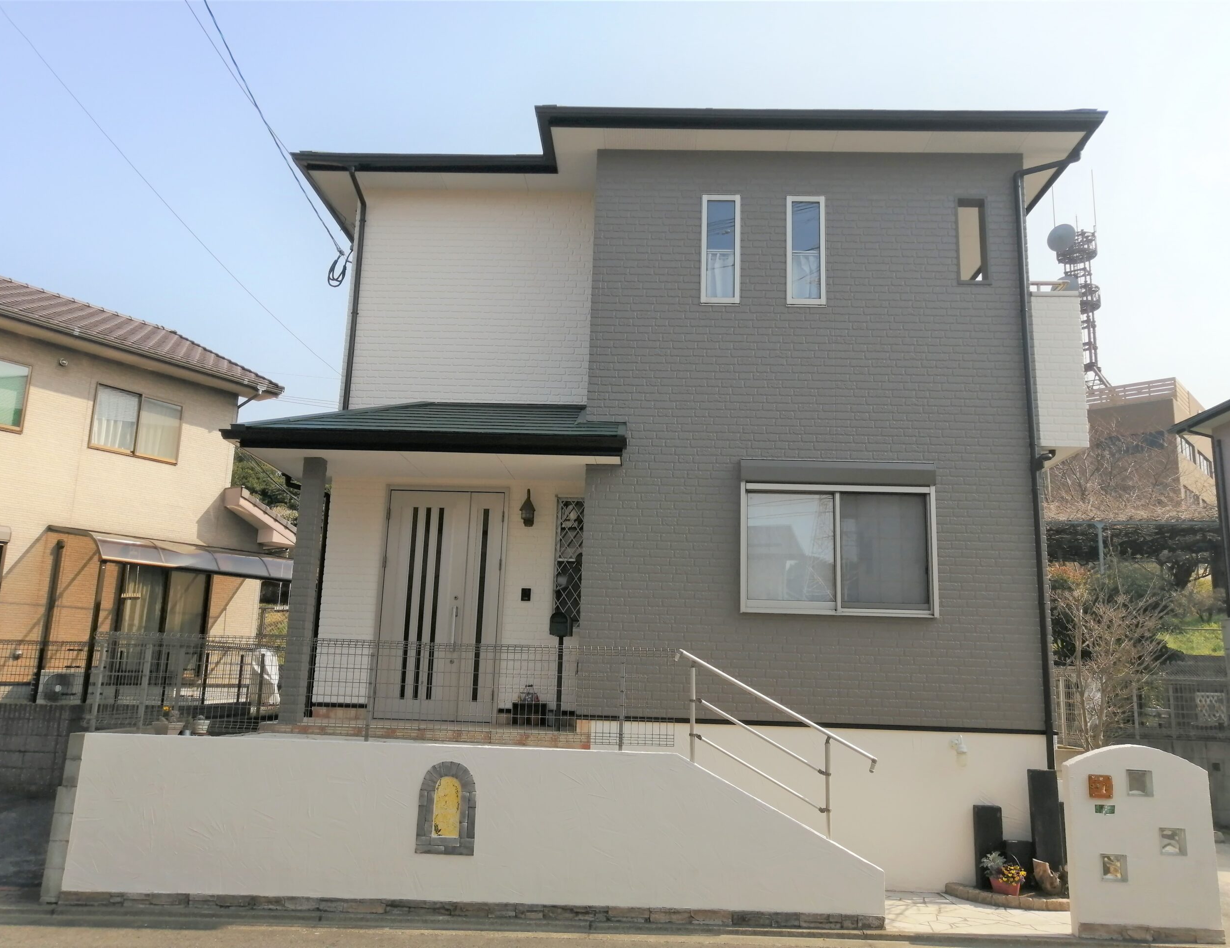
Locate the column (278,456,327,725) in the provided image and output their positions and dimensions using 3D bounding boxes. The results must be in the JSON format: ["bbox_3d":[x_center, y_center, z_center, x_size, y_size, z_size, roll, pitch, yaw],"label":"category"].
[{"bbox_3d":[-2.953,1.091,9.380,0.175,2.510,0.170,1,-11,2],"label":"column"}]

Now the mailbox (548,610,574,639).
[{"bbox_3d":[-0.517,1.463,9.534,0.170,0.225,0.420,1,-11,2],"label":"mailbox"}]

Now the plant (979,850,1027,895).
[{"bbox_3d":[3.264,3.344,8.277,0.350,0.340,0.280,-3,-12,26],"label":"plant"}]

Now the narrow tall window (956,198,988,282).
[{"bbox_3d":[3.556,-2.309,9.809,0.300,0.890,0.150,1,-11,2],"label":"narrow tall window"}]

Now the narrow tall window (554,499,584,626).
[{"bbox_3d":[-0.472,0.906,10.189,0.320,1.350,0.100,1,-11,2],"label":"narrow tall window"}]

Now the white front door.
[{"bbox_3d":[-1.799,1.340,10.188,1.240,2.370,0.090,1,-11,2],"label":"white front door"}]

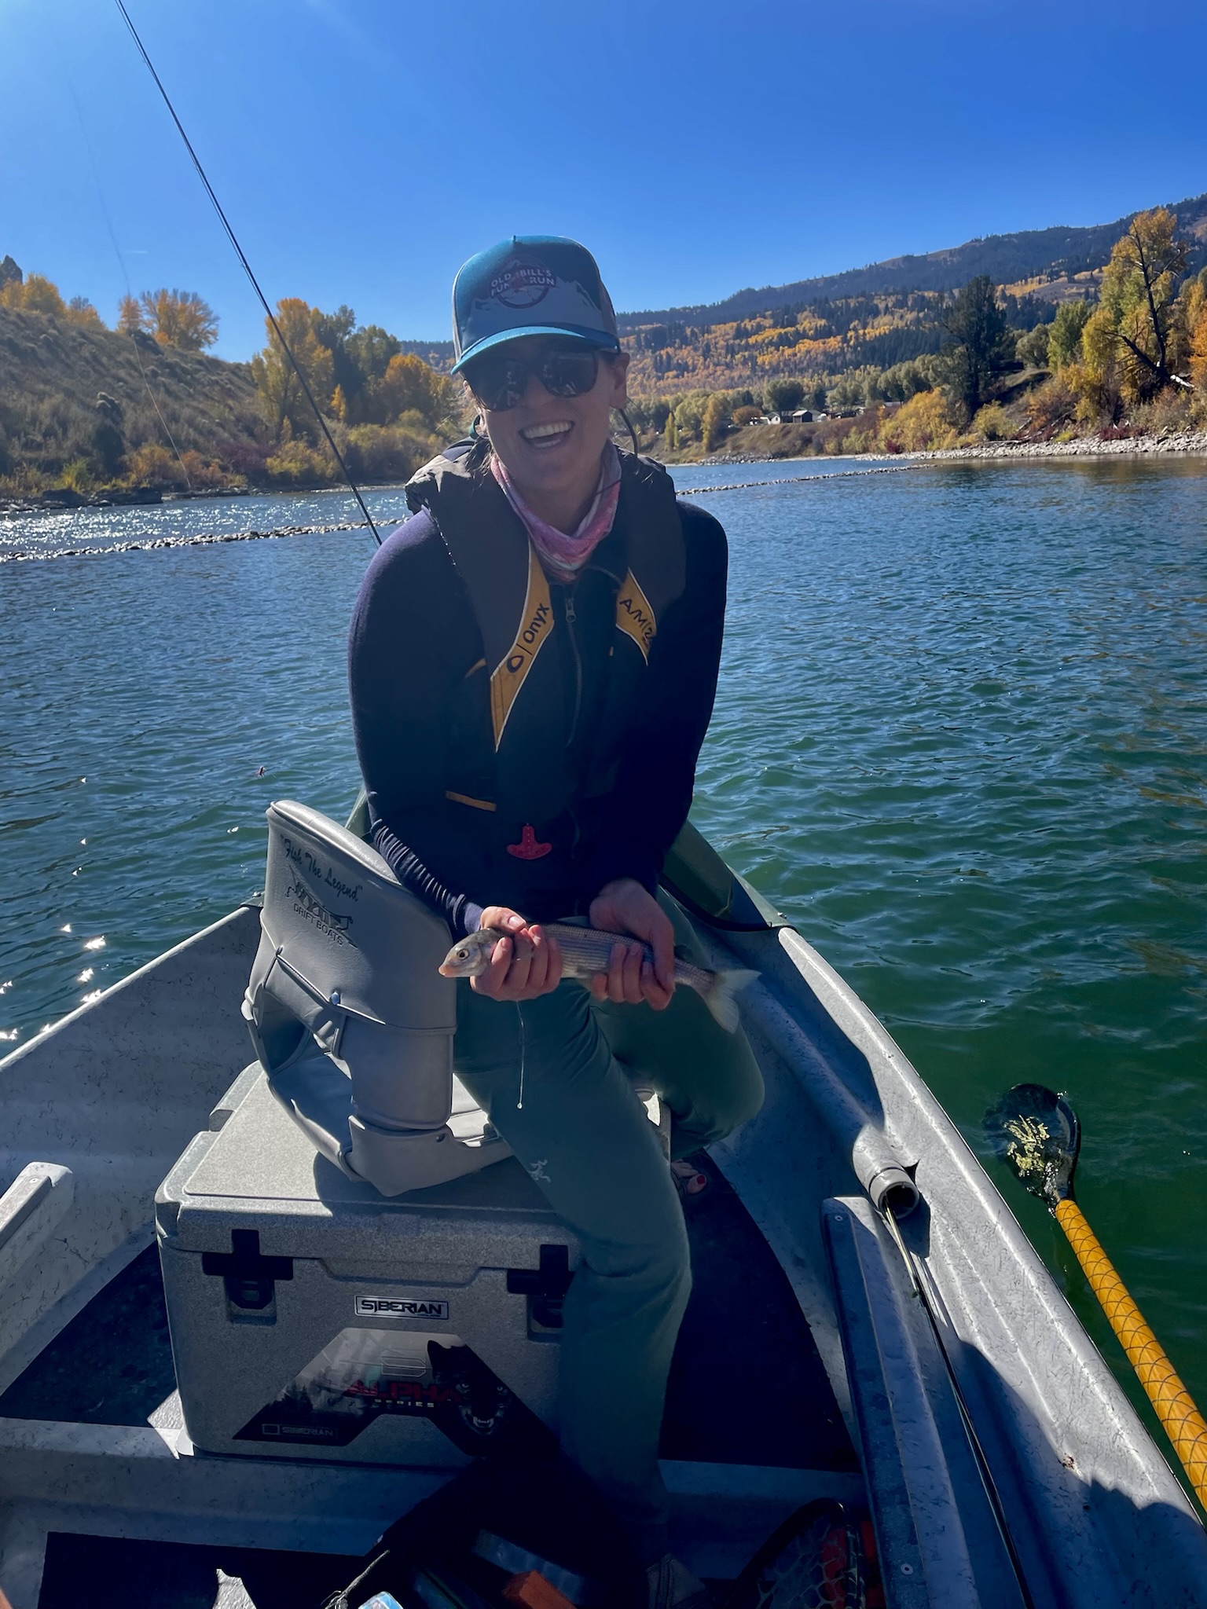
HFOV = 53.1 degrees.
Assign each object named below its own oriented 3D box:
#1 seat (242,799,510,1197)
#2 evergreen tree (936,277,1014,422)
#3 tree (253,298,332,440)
[{"bbox_3d":[-0.194,0.198,1.637,0.440,0.370,0.450,-11,19,-33],"label":"seat"},{"bbox_3d":[30.818,-37.607,100.000,5.574,11.526,5.574,3,17,16],"label":"evergreen tree"},{"bbox_3d":[-20.577,-28.716,80.000,5.020,9.027,5.020,-5,16,-13],"label":"tree"}]

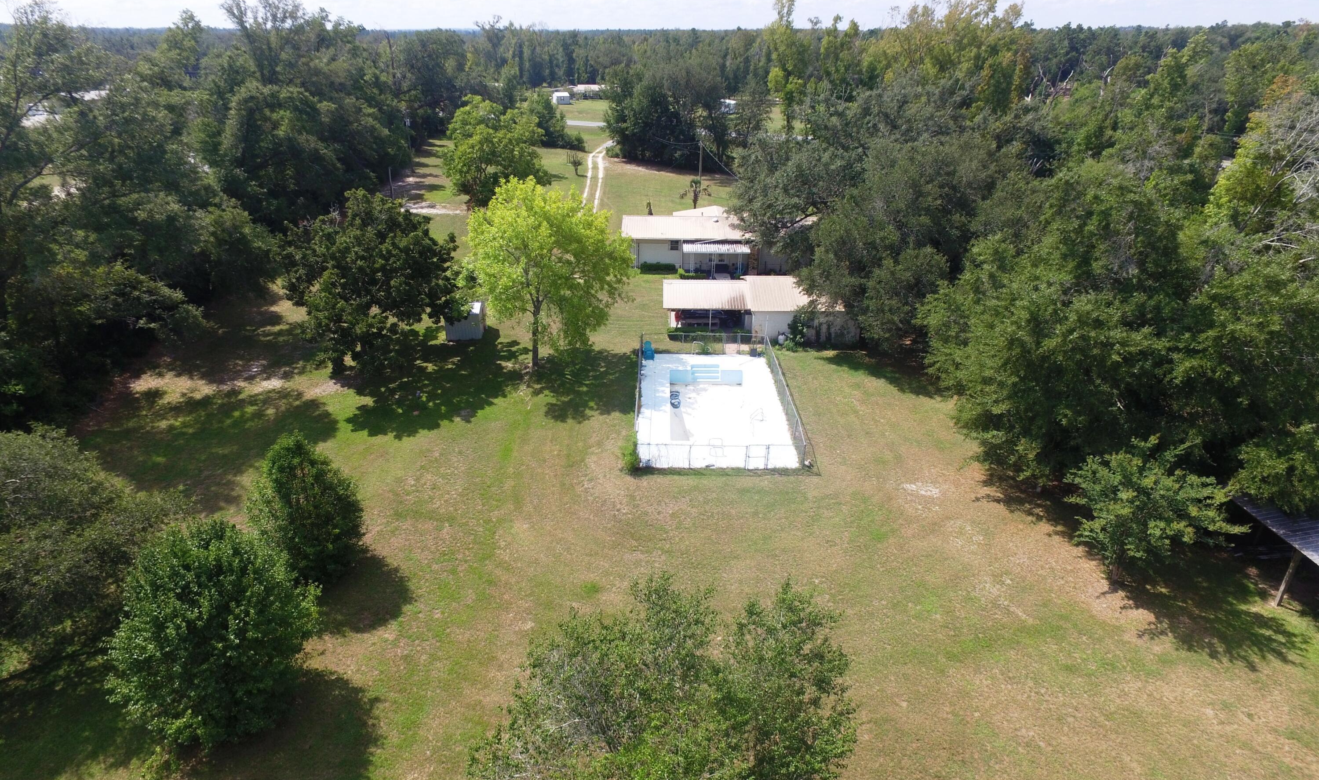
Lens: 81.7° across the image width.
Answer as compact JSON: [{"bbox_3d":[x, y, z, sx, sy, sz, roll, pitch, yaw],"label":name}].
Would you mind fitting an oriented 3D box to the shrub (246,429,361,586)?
[{"bbox_3d":[-14.300,4.775,30.836,4.400,6.300,4.400,0,25,0],"label":"shrub"}]

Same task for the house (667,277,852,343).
[{"bbox_3d":[7.200,-6.641,58.183,13.900,3.450,8.000,0,25,0],"label":"house"}]

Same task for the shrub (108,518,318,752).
[{"bbox_3d":[-14.400,7.513,24.608,6.000,6.700,6.000,0,25,0],"label":"shrub"}]

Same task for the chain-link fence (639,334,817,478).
[{"bbox_3d":[3.150,0.187,46.149,8.800,1.440,15.300,0,25,0],"label":"chain-link fence"}]

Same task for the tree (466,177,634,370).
[{"bbox_3d":[-7.100,-7.377,49.529,10.600,12.200,10.400,0,25,0],"label":"tree"}]

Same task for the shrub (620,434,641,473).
[{"bbox_3d":[-1.450,3.160,39.590,1.050,1.750,1.250,0,25,0],"label":"shrub"}]

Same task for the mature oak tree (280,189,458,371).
[{"bbox_3d":[-18.200,-6.724,48.622,10.500,11.800,10.500,0,25,0],"label":"mature oak tree"}]

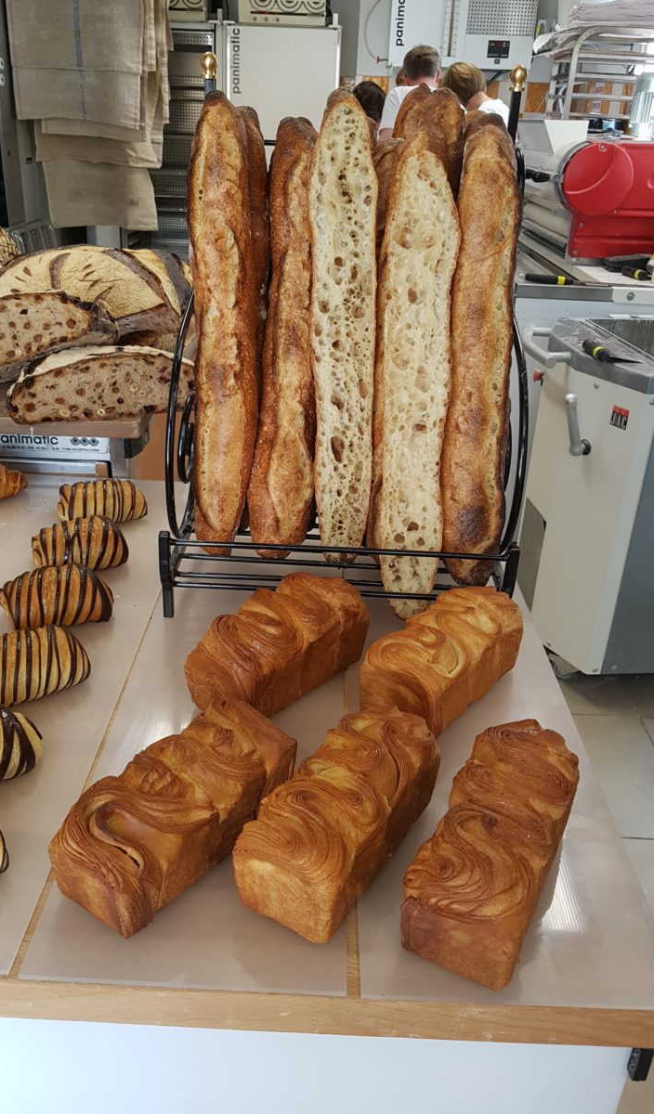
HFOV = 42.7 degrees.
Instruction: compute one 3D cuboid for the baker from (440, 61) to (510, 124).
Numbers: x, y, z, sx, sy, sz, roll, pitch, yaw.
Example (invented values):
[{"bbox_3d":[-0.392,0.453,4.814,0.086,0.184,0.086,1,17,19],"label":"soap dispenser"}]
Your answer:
[{"bbox_3d":[0.536,-1.245,3.740,0.480,1.680,0.360,-4,27,-15],"label":"baker"}]

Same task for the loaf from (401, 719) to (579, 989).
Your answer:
[{"bbox_3d":[0.132,0.230,0.667,0.086,0.075,0.185,14,28,21],"label":"loaf"}]

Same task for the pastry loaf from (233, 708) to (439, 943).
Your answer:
[{"bbox_3d":[0.015,0.221,0.716,0.081,0.072,0.194,19,31,27],"label":"pastry loaf"}]

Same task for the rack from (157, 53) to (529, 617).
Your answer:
[{"bbox_3d":[0.031,-0.283,1.068,0.436,0.638,0.370,3,26,0],"label":"rack"}]

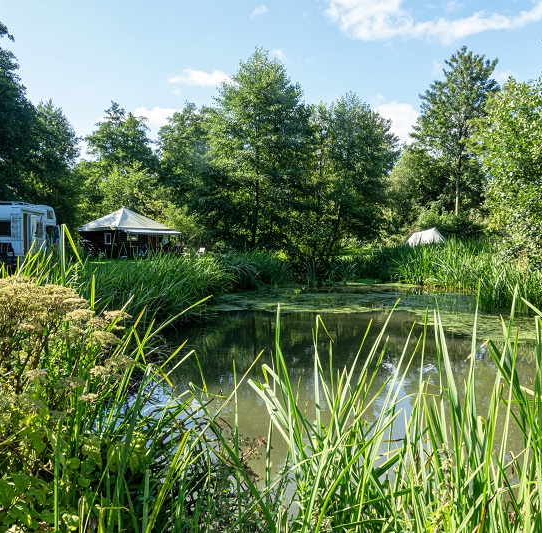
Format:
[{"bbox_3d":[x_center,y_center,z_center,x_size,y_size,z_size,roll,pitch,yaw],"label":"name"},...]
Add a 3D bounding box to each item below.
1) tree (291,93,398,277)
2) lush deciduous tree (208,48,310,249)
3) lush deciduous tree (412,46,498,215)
[{"bbox_3d":[3.399,-3.728,25.000,5.000,8.758,4.800,0,3,0],"label":"tree"},{"bbox_3d":[-0.733,-7.269,34.000,6.700,13.249,6.500,0,3,0],"label":"lush deciduous tree"},{"bbox_3d":[15.487,-10.381,45.000,7.400,16.355,7.200,0,3,0],"label":"lush deciduous tree"}]

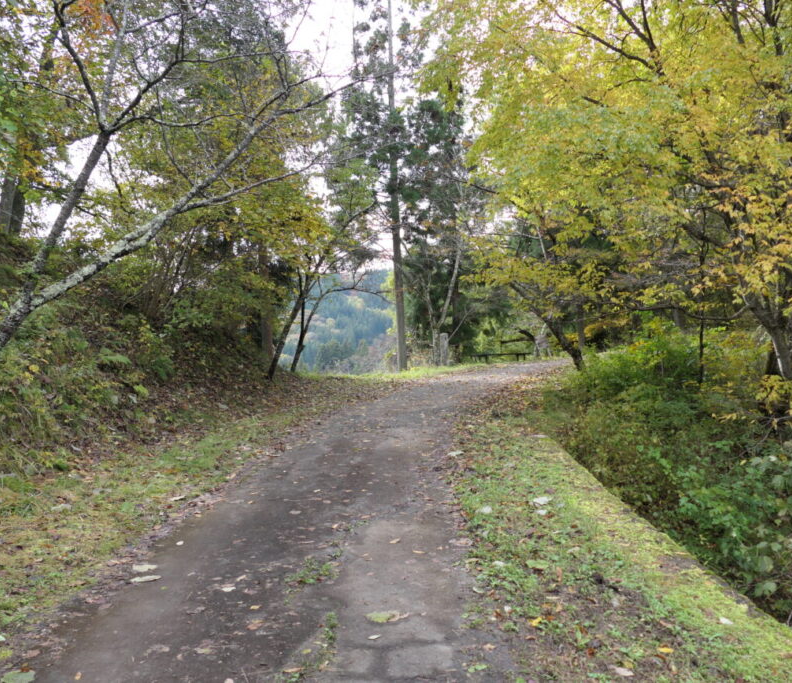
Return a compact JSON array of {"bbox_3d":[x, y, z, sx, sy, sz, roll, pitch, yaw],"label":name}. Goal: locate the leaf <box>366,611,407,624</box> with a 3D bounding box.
[{"bbox_3d":[-0.055,1.444,3.720,0.210,0.027,0.110,0,1,-7],"label":"leaf"}]

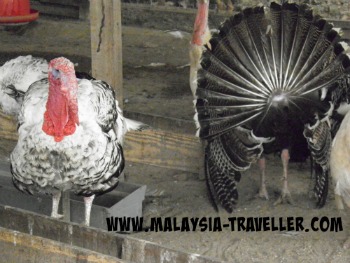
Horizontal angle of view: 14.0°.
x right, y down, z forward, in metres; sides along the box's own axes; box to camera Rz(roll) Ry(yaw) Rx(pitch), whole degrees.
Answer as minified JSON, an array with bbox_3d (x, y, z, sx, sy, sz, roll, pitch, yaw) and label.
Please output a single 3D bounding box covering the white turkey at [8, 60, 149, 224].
[{"bbox_3d":[-0.318,0.006,4.899,0.390,0.616,0.590,3,15,16],"label":"white turkey"}]

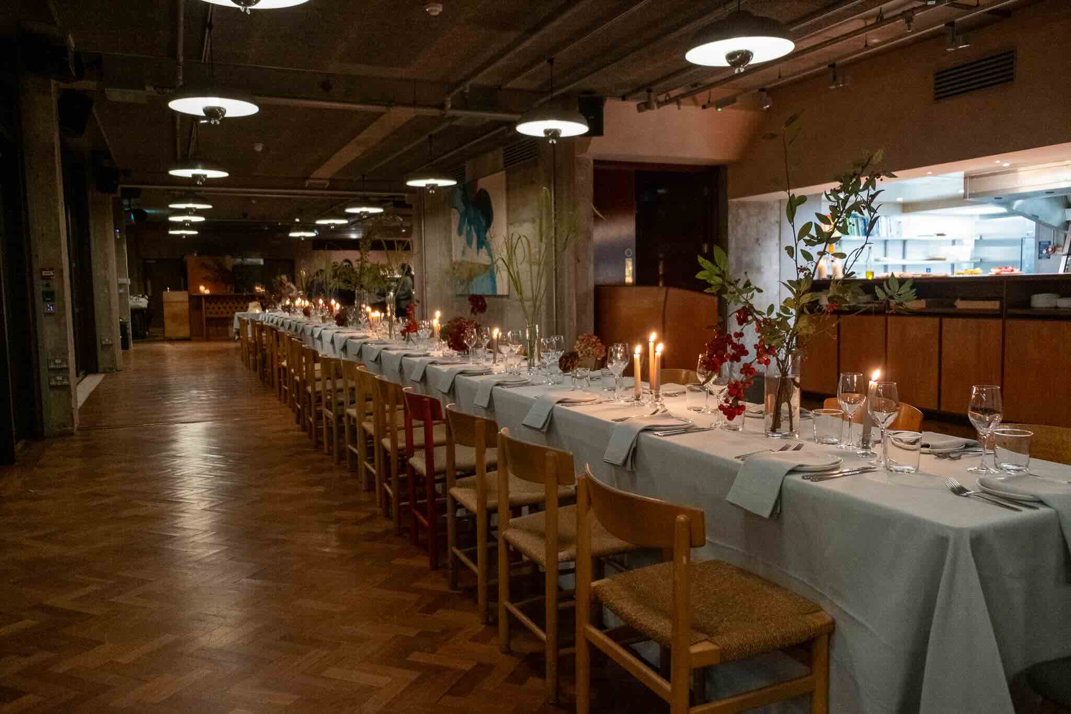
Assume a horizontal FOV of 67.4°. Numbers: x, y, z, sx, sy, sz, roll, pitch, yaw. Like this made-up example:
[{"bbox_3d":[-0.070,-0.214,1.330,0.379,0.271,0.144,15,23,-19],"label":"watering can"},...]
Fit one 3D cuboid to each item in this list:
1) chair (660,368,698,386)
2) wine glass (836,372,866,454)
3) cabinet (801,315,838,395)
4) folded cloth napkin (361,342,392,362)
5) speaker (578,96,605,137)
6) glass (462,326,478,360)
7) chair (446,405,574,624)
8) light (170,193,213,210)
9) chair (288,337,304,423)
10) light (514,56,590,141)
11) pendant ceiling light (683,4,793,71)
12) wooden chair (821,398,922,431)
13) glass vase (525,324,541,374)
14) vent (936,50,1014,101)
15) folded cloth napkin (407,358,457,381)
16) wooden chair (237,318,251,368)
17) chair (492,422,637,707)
[{"bbox_3d":[0.598,0.474,4.360,0.430,0.770,0.480,-3,5,-23],"label":"chair"},{"bbox_3d":[0.932,0.163,2.366,0.083,0.222,0.083,-3,5,-25],"label":"wine glass"},{"bbox_3d":[3.171,-0.042,8.522,0.500,0.820,0.580,-3,5,-25],"label":"cabinet"},{"bbox_3d":[-1.364,-0.037,7.174,0.240,0.165,0.180,-3,5,-23],"label":"folded cloth napkin"},{"bbox_3d":[0.613,-2.647,8.850,0.270,0.460,0.280,-2,5,-7],"label":"speaker"},{"bbox_3d":[-0.413,-0.077,5.075,0.083,0.208,0.083,-3,6,-24],"label":"glass"},{"bbox_3d":[-0.107,0.586,3.189,0.410,0.770,0.480,-3,5,-23],"label":"chair"},{"bbox_3d":[-5.793,-2.590,13.494,0.680,0.380,0.680,-3,6,-24],"label":"light"},{"bbox_3d":[-2.186,0.224,7.954,0.420,0.770,0.480,-3,5,-23],"label":"chair"},{"bbox_3d":[0.164,-2.443,7.665,0.688,0.789,0.688,-1,5,0],"label":"light"},{"bbox_3d":[1.278,-1.982,5.048,0.670,0.380,0.670,-1,5,0],"label":"pendant ceiling light"},{"bbox_3d":[1.177,0.567,3.010,0.450,0.766,0.485,-3,6,-24],"label":"wooden chair"},{"bbox_3d":[-0.016,-0.049,4.421,0.082,0.250,0.082,-1,5,0],"label":"glass vase"},{"bbox_3d":[3.588,-2.292,6.582,0.040,0.220,0.710,-3,6,-24],"label":"vent"},{"bbox_3d":[-0.660,0.072,5.074,0.250,0.130,0.175,-3,6,-24],"label":"folded cloth napkin"},{"bbox_3d":[-4.752,-0.260,13.682,0.450,0.766,0.480,-3,6,-24],"label":"wooden chair"},{"bbox_3d":[0.148,0.626,2.565,0.450,0.766,0.485,-3,6,-24],"label":"chair"}]

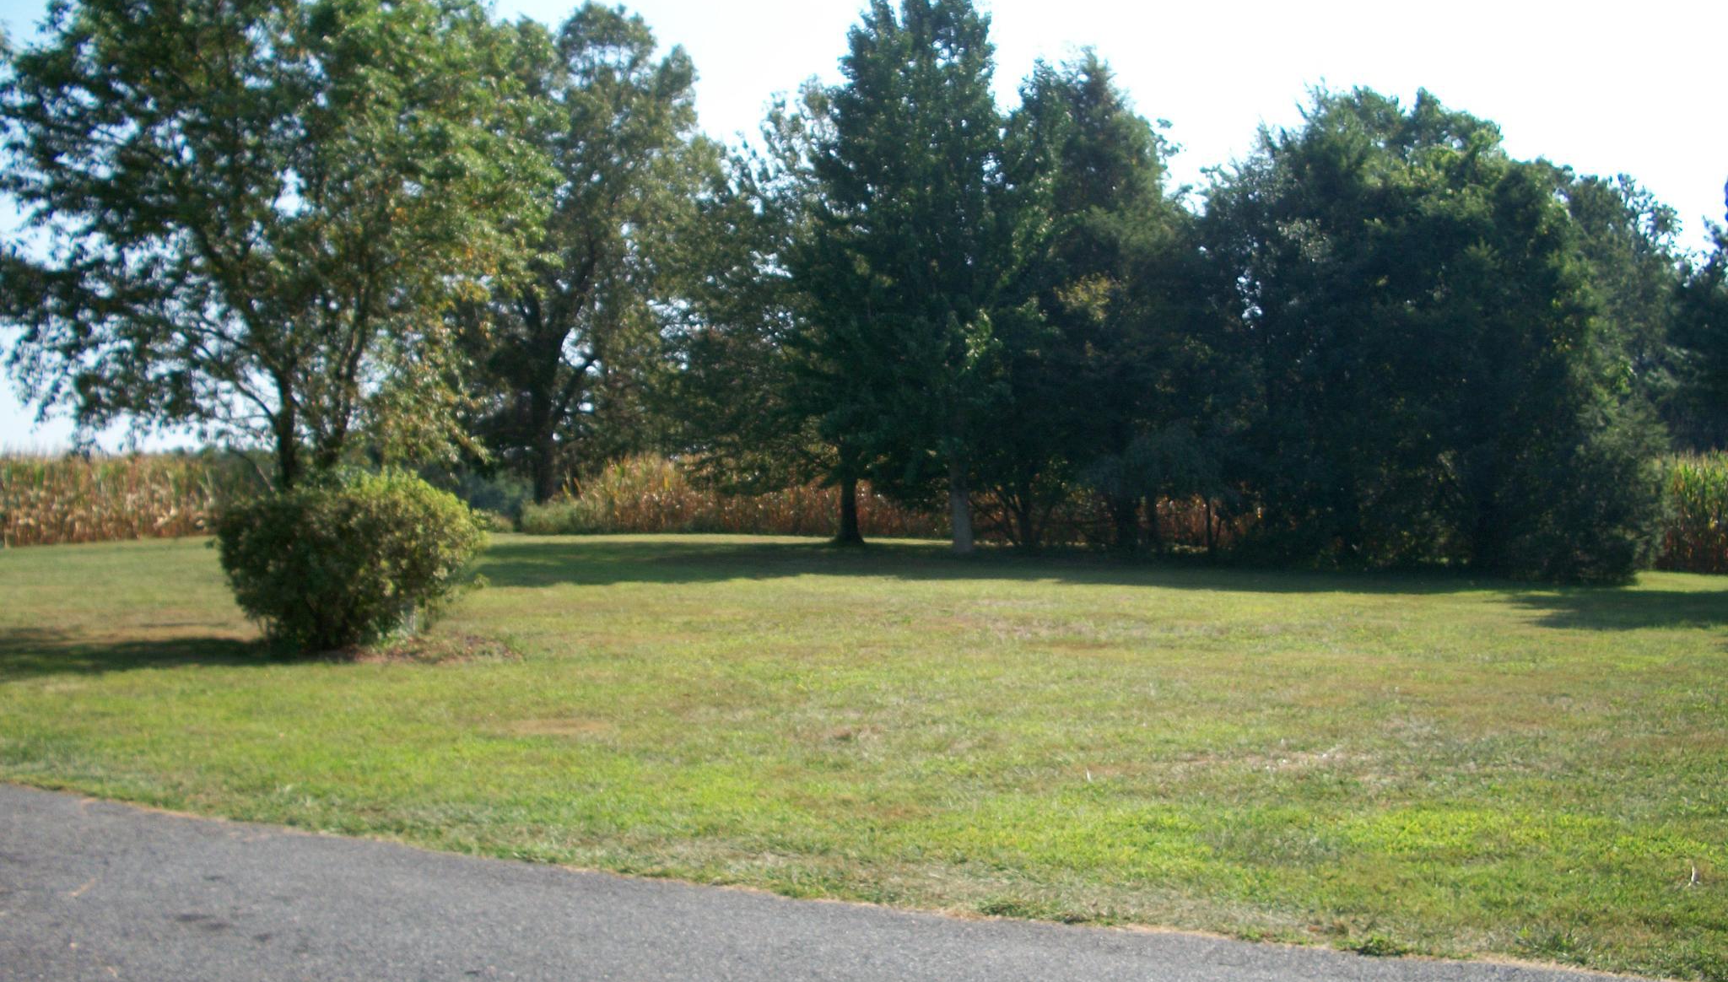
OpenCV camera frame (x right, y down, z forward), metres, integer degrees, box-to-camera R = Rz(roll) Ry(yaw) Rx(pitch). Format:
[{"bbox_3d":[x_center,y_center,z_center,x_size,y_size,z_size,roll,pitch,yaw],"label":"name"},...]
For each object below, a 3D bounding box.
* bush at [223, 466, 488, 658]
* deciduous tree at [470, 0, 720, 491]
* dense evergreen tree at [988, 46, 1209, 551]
[{"bbox_3d":[-4.757,0.651,16.200,2.440,1.680,2.300,0,1,0],"label":"bush"},{"bbox_3d":[-8.762,-7.291,56.000,7.720,16.380,7.300,0,1,0],"label":"deciduous tree"},{"bbox_3d":[5.712,-4.543,42.000,5.260,11.760,5.000,0,1,0],"label":"dense evergreen tree"}]

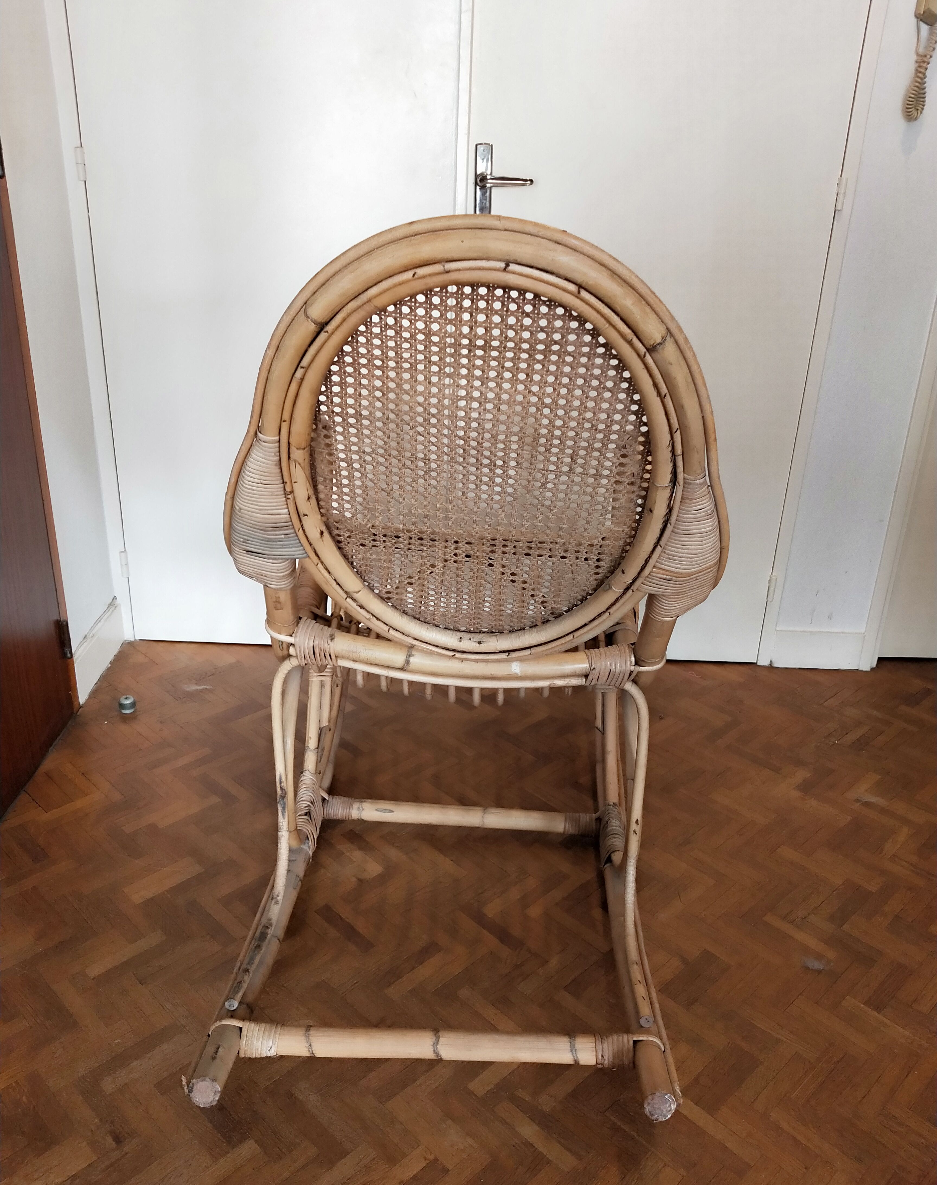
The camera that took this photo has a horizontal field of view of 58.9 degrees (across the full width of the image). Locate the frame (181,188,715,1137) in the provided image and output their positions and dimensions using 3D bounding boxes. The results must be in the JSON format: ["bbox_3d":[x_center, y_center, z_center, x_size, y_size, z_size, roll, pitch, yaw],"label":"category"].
[{"bbox_3d":[0.000,0.003,1.137,0.590,0.905,0.910,3,20,3],"label":"frame"}]

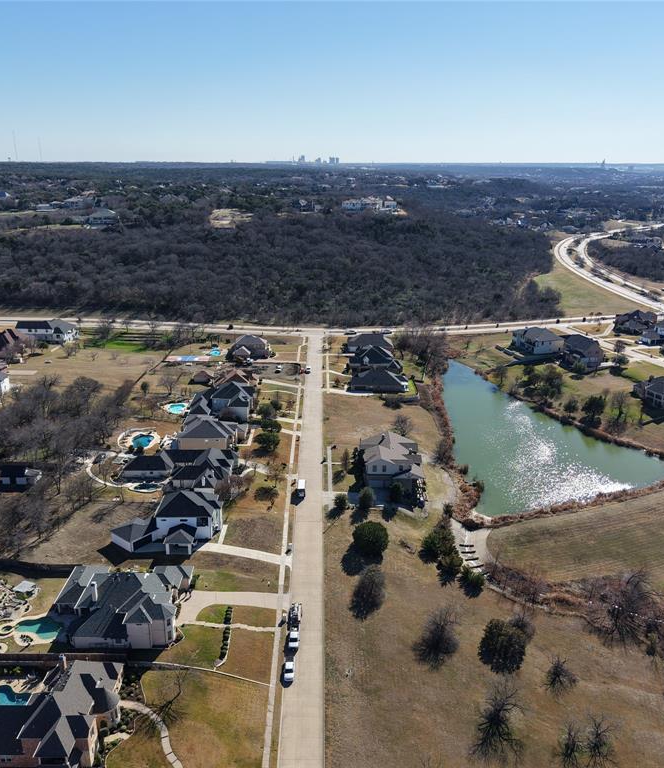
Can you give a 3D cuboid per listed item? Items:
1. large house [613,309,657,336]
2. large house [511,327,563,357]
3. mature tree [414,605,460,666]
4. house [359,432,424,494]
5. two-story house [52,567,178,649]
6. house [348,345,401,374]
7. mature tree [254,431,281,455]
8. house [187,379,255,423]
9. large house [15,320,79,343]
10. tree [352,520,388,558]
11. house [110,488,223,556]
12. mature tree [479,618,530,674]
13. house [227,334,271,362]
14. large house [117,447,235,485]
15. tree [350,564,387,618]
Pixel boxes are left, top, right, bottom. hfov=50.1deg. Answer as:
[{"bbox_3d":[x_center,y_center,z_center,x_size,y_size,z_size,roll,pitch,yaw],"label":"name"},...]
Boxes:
[{"bbox_3d":[177.390,-36.170,413.150,17.000,10.300,19.000,-5,18,-17],"label":"large house"},{"bbox_3d":[107.760,-23.910,372.690,17.000,10.800,21.000,-5,18,-17],"label":"large house"},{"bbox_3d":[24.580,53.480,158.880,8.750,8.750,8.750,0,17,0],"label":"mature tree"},{"bbox_3d":[19.220,23.980,237.520,20.000,10.300,35.000,0,17,-1],"label":"house"},{"bbox_3d":[-50.240,49.900,168.140,29.640,10.010,26.720,0,17,0],"label":"two-story house"},{"bbox_3d":[21.050,-14.480,359.080,26.000,11.000,25.000,0,17,-1],"label":"house"},{"bbox_3d":[-22.760,20.190,254.710,8.300,7.000,8.300,0,17,0],"label":"mature tree"},{"bbox_3d":[-48.120,8.190,310.070,27.000,11.300,25.500,0,17,-1],"label":"house"},{"bbox_3d":[-165.900,-30.550,411.340,36.000,9.300,25.000,0,17,-1],"label":"large house"},{"bbox_3d":[10.960,42.200,195.610,10.000,8.300,10.000,0,17,-1],"label":"tree"},{"bbox_3d":[-47.480,37.930,203.380,30.000,11.500,23.000,0,17,-1],"label":"house"},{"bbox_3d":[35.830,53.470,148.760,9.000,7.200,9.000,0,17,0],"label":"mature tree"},{"bbox_3d":[-44.700,-20.970,392.670,20.890,10.690,23.320,0,17,0],"label":"house"},{"bbox_3d":[-53.180,28.530,238.290,37.000,10.500,23.000,0,17,-1],"label":"large house"},{"bbox_3d":[10.100,48.620,175.670,7.200,8.000,7.200,0,17,-1],"label":"tree"}]

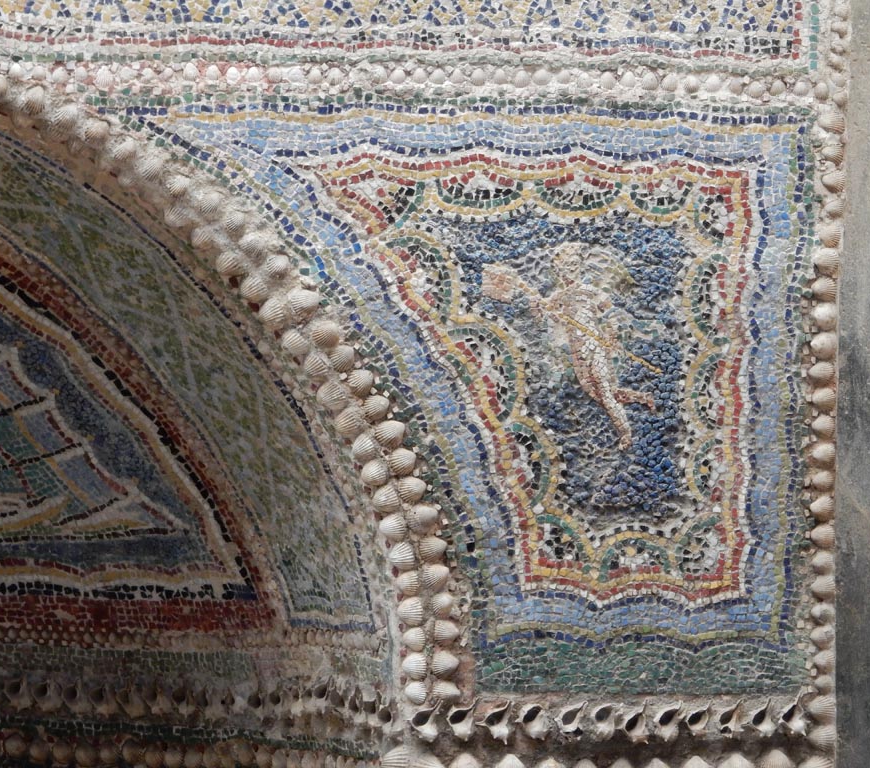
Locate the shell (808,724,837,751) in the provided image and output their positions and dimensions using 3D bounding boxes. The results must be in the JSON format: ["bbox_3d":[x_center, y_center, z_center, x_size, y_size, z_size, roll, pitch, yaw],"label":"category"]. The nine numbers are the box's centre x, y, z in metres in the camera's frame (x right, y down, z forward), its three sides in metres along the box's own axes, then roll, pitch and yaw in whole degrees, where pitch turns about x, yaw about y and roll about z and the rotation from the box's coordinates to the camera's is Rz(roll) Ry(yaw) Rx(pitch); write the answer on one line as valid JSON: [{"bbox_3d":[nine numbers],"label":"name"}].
[{"bbox_3d":[0.469,0.428,8.200,0.036,0.032,0.013,1,-1,2],"label":"shell"}]

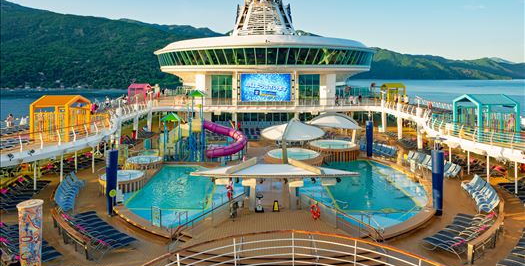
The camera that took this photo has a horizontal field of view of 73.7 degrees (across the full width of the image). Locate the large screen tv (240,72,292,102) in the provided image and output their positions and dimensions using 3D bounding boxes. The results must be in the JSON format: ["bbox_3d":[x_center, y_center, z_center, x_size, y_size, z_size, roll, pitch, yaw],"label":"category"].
[{"bbox_3d":[0.556,-6.264,48.614,6.950,3.900,0.300,0,9,0],"label":"large screen tv"}]

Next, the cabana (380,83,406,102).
[{"bbox_3d":[18.678,-5.710,49.712,2.500,2.750,2.800,0,9,0],"label":"cabana"}]

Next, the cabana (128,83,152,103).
[{"bbox_3d":[-17.328,-5.710,49.712,2.500,2.750,2.800,0,9,0],"label":"cabana"}]

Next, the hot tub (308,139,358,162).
[{"bbox_3d":[6.610,1.611,32.667,4.100,1.050,4.100,0,9,0],"label":"hot tub"}]

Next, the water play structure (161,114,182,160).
[{"bbox_3d":[-8.303,0.192,31.899,1.550,4.040,1.550,0,9,0],"label":"water play structure"}]

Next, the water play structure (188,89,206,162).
[{"bbox_3d":[-5.649,-0.686,30.882,1.400,6.090,1.400,0,9,0],"label":"water play structure"}]

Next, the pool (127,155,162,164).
[{"bbox_3d":[-9.451,2.495,28.082,2.700,0.650,2.700,0,9,0],"label":"pool"}]

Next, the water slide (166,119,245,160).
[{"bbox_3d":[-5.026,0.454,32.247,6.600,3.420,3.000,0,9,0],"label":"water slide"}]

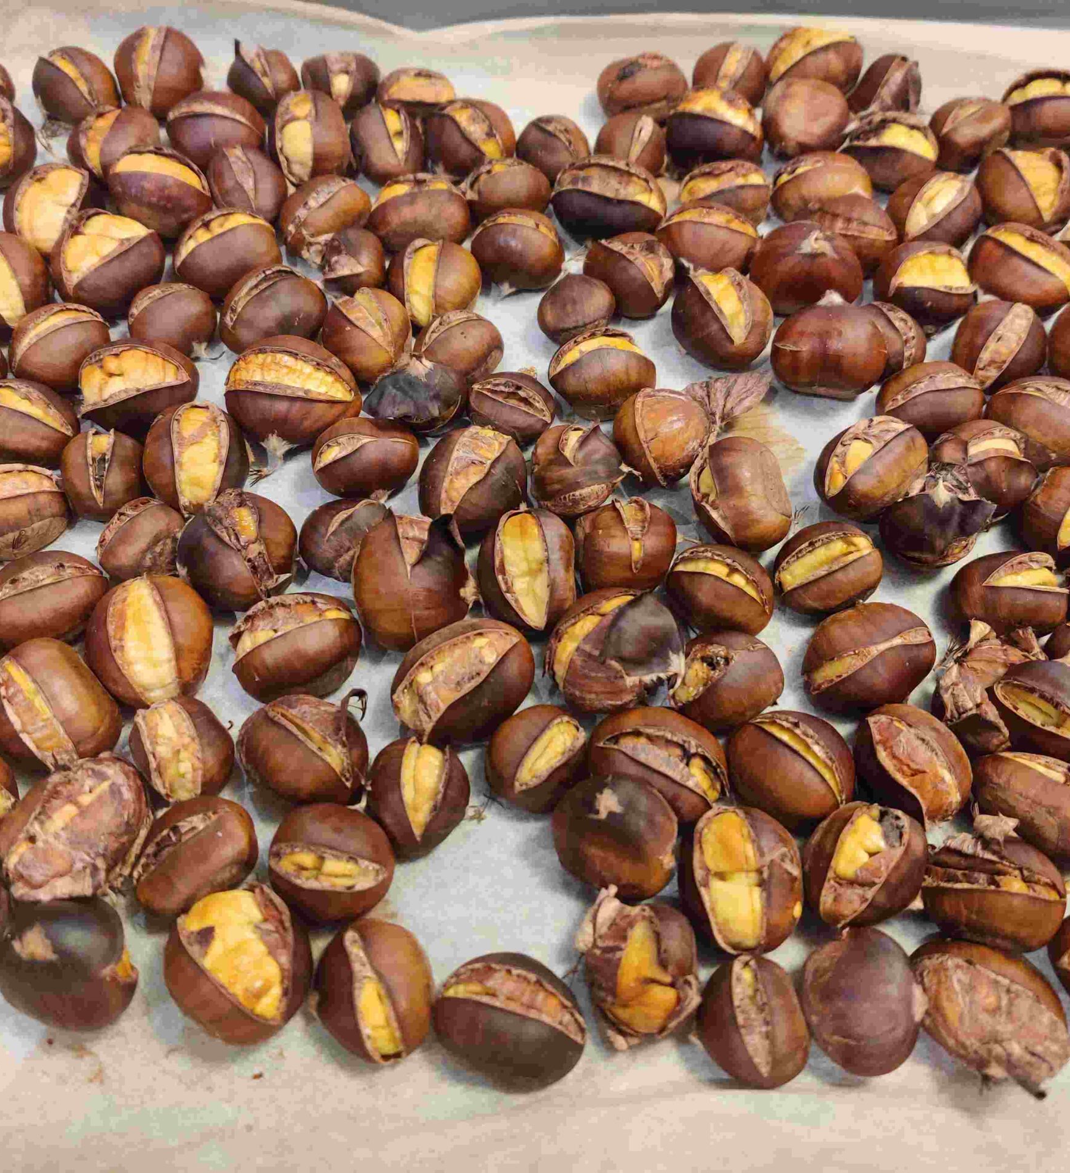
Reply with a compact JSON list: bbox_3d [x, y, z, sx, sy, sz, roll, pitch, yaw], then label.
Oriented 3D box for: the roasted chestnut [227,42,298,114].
[{"bbox_3d":[-0.093,-0.171,0.416,0.026,0.021,0.023,35,64,20],"label":"roasted chestnut"}]

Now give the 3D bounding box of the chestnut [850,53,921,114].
[{"bbox_3d":[0.117,-0.167,0.409,0.023,0.020,0.027,27,63,14],"label":"chestnut"}]

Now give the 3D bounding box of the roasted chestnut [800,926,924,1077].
[{"bbox_3d":[0.066,0.083,0.246,0.024,0.022,0.029,-8,57,-5],"label":"roasted chestnut"}]

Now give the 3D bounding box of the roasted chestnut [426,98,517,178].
[{"bbox_3d":[-0.020,-0.140,0.382,0.030,0.023,0.026,30,63,17],"label":"roasted chestnut"}]

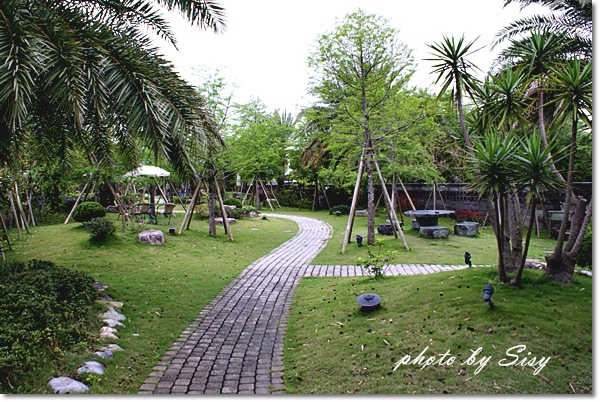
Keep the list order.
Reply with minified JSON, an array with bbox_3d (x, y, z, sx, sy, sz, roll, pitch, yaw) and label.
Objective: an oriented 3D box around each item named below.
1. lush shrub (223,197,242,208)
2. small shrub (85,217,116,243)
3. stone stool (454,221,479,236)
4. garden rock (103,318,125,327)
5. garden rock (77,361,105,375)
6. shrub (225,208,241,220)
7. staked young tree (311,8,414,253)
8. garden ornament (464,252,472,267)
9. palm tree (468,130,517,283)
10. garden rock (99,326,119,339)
[{"bbox_3d":[-3.564,0.158,23.800,1.050,0.720,1.000,0,2,0],"label":"lush shrub"},{"bbox_3d":[-5.976,0.854,13.500,0.960,0.750,0.920,0,2,0],"label":"small shrub"},{"bbox_3d":[5.181,0.876,14.000,0.760,0.400,0.600,1,3,20],"label":"stone stool"},{"bbox_3d":[-2.143,1.396,5.180,0.250,0.075,0.170,0,2,0],"label":"garden rock"},{"bbox_3d":[-1.683,1.337,3.620,0.220,0.100,0.170,-1,3,-25],"label":"garden rock"},{"bbox_3d":[-3.325,0.665,22.200,0.820,0.600,0.800,0,2,0],"label":"shrub"},{"bbox_3d":[1.650,-2.038,12.500,2.950,6.650,2.900,0,2,0],"label":"staked young tree"},{"bbox_3d":[2.991,1.044,8.000,0.115,0.270,0.130,0,3,10],"label":"garden ornament"},{"bbox_3d":[2.634,0.075,6.150,0.720,2.060,0.680,1,3,23],"label":"palm tree"},{"bbox_3d":[-2.031,1.395,4.780,0.210,0.100,0.170,0,2,0],"label":"garden rock"}]

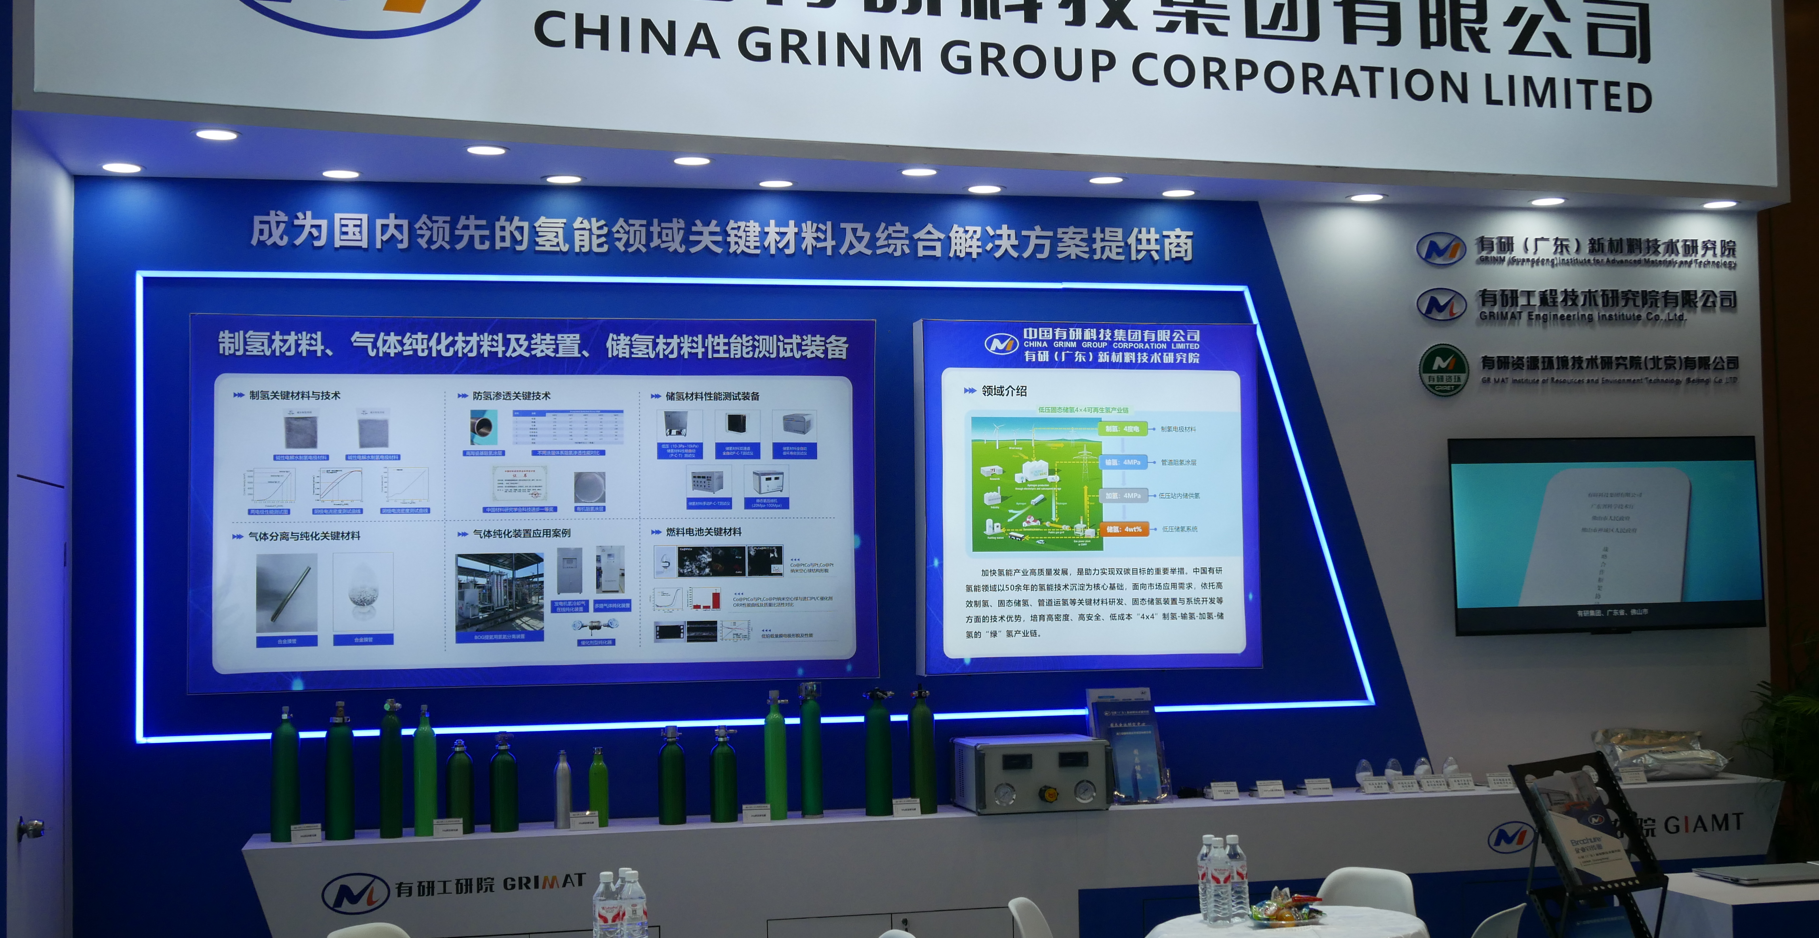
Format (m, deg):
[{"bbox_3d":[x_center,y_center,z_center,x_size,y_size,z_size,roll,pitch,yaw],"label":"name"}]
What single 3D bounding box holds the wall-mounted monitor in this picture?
[{"bbox_3d":[2.537,0.239,7.670,1.235,0.705,0.060,0,-2,-12],"label":"wall-mounted monitor"}]

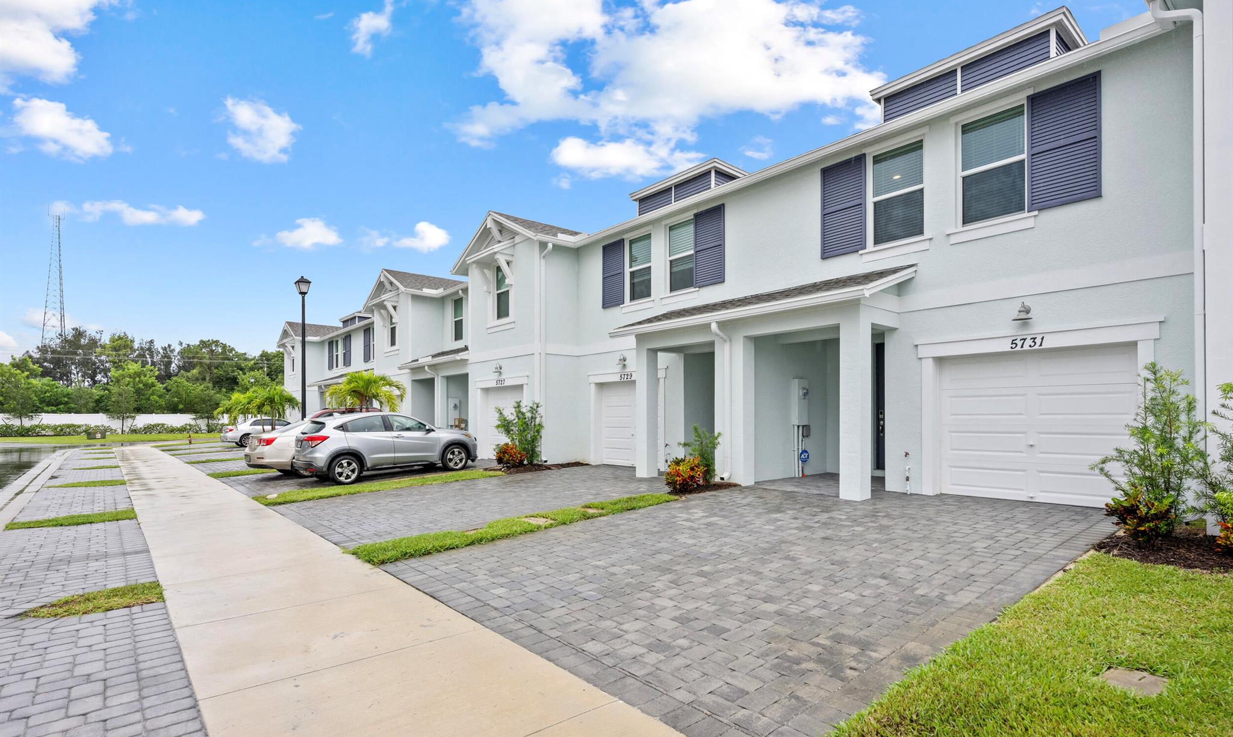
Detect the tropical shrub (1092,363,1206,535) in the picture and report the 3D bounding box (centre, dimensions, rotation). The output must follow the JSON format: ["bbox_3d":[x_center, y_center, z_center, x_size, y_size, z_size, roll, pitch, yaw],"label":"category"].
[{"bbox_3d":[5.840,0.863,6.400,0.980,1.830,1.020,2,-4,-41],"label":"tropical shrub"}]

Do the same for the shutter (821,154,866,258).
[{"bbox_3d":[3.949,-2.835,10.166,0.050,1.610,0.820,2,-4,-41],"label":"shutter"}]

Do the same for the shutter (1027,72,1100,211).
[{"bbox_3d":[6.072,-3.043,7.910,0.070,1.635,0.812,0,-2,-41],"label":"shutter"}]

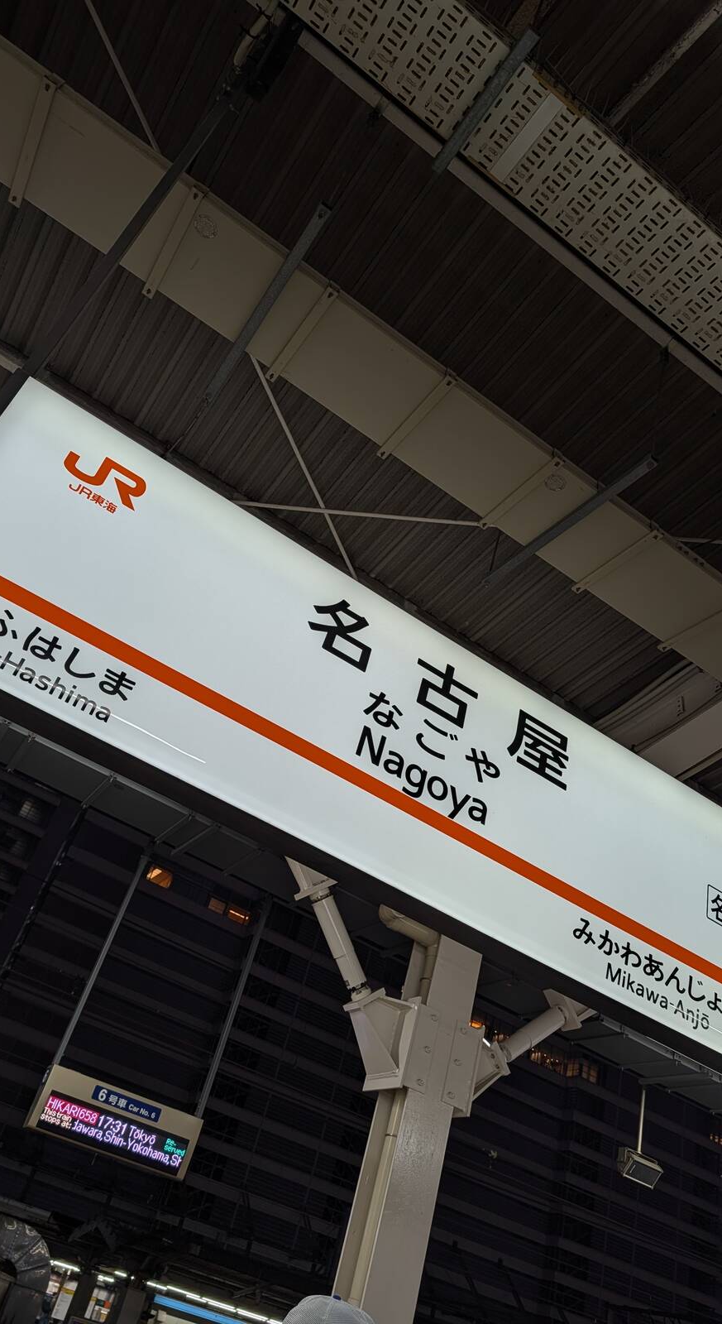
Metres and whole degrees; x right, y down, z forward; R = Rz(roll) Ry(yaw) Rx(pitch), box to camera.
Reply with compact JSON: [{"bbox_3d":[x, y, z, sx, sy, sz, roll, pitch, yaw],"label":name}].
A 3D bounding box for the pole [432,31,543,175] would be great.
[{"bbox_3d":[0.370,-1.692,2.783,0.043,0.043,0.484,30,-36,-18],"label":"pole"}]

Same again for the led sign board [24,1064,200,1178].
[{"bbox_3d":[-1.668,3.158,6.285,1.142,0.392,0.160,30,-36,-18],"label":"led sign board"}]

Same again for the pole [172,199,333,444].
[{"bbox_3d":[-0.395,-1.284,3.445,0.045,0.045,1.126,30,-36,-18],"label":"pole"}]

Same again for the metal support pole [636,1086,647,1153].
[{"bbox_3d":[2.603,4.238,8.535,0.032,0.595,0.032,30,-36,-18],"label":"metal support pole"}]

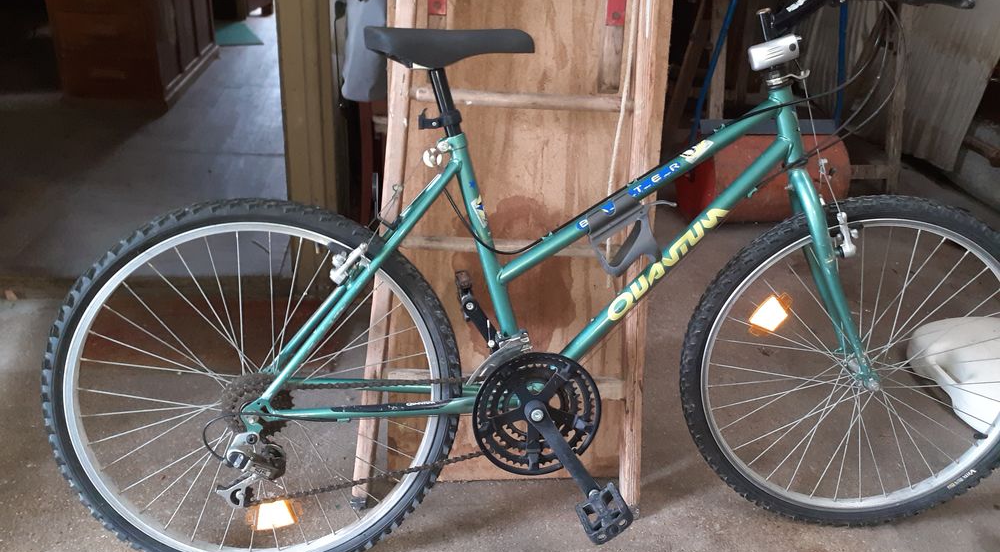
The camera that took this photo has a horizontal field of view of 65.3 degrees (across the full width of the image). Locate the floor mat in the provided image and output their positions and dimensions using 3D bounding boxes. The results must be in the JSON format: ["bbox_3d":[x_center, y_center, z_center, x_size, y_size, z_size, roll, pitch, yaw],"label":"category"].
[{"bbox_3d":[-1.783,-1.520,4.867,0.480,0.015,0.770,-9,28,-23],"label":"floor mat"}]

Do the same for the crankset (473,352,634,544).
[{"bbox_3d":[0.081,0.261,1.213,0.237,0.267,0.150,-1,14,-9],"label":"crankset"}]

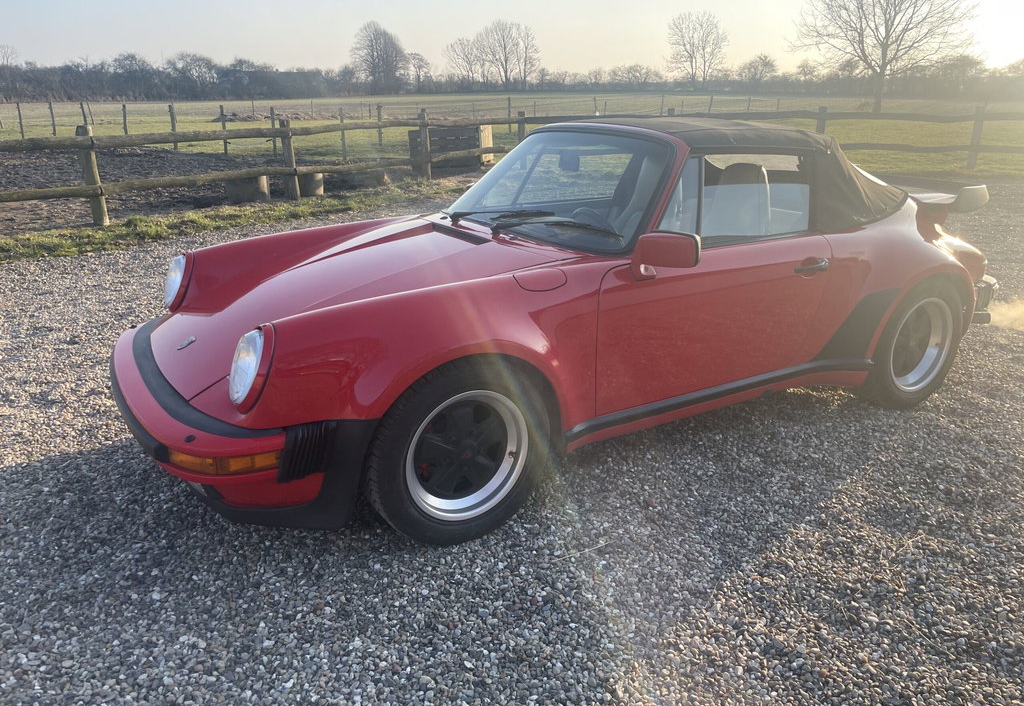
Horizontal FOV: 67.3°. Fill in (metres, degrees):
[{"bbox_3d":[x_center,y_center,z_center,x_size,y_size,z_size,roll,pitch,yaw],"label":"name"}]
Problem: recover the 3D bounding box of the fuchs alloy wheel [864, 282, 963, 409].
[{"bbox_3d":[1.802,-0.066,3.591,0.630,0.630,0.240,-12,22,-29],"label":"fuchs alloy wheel"}]

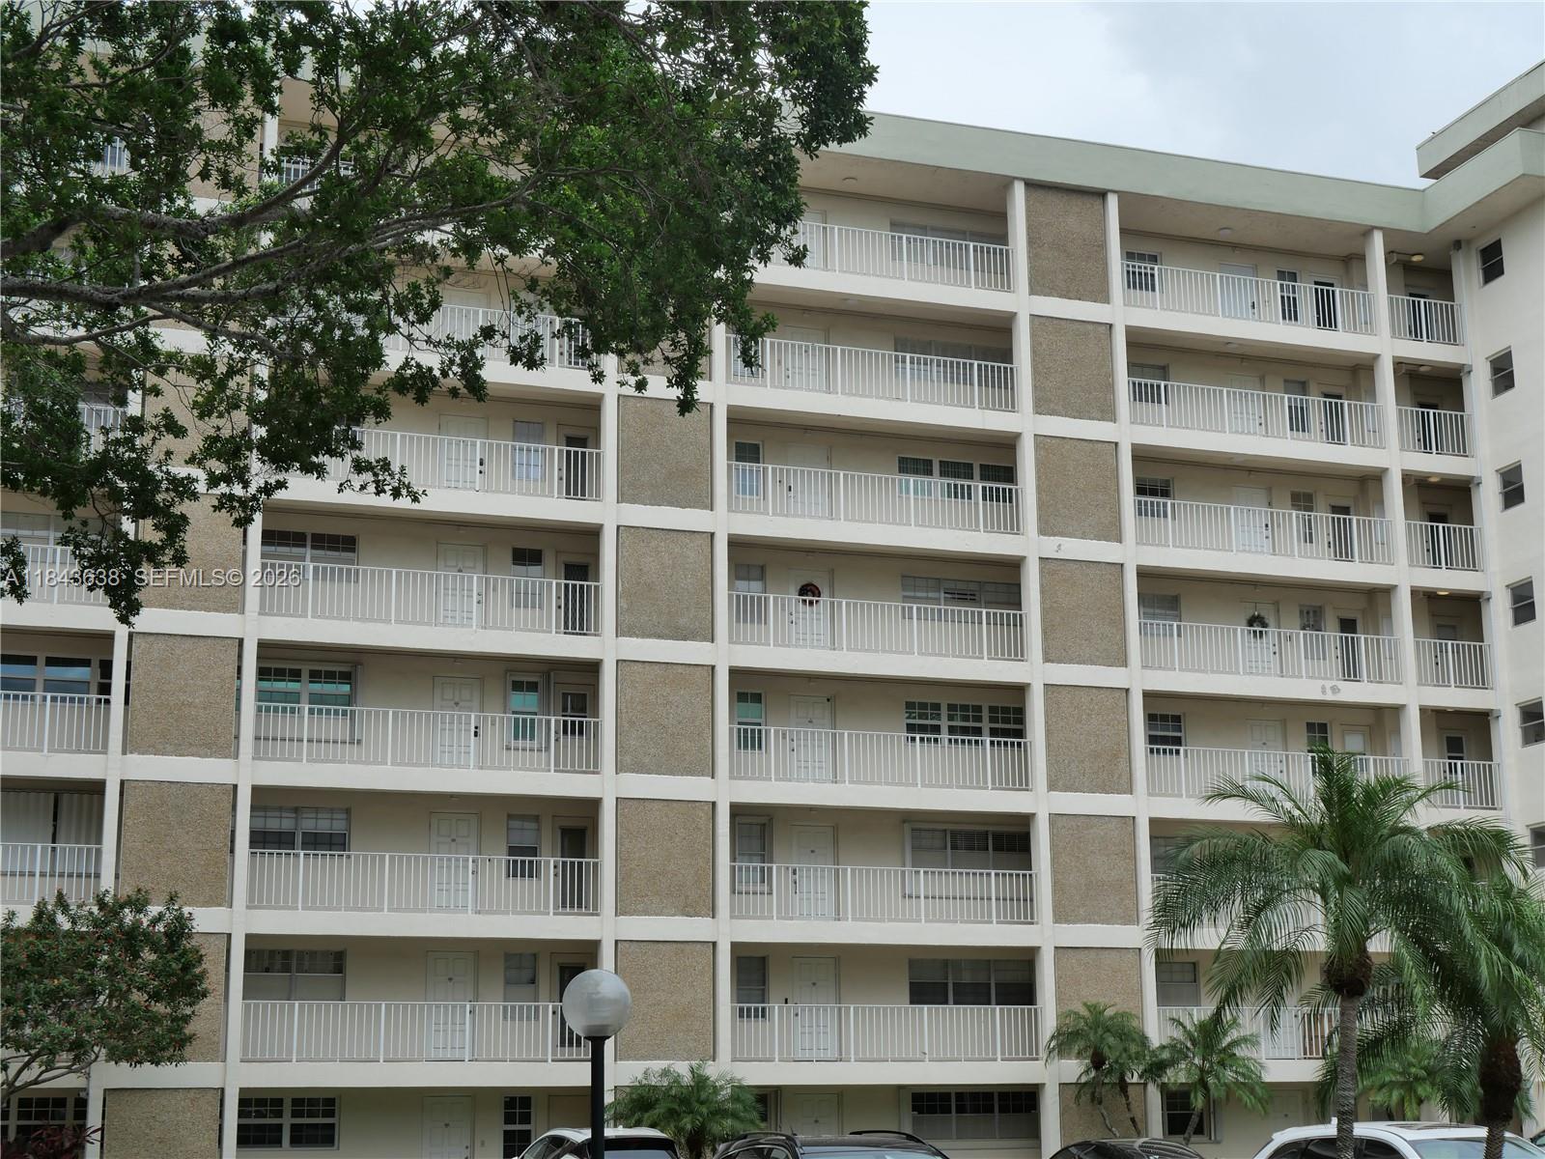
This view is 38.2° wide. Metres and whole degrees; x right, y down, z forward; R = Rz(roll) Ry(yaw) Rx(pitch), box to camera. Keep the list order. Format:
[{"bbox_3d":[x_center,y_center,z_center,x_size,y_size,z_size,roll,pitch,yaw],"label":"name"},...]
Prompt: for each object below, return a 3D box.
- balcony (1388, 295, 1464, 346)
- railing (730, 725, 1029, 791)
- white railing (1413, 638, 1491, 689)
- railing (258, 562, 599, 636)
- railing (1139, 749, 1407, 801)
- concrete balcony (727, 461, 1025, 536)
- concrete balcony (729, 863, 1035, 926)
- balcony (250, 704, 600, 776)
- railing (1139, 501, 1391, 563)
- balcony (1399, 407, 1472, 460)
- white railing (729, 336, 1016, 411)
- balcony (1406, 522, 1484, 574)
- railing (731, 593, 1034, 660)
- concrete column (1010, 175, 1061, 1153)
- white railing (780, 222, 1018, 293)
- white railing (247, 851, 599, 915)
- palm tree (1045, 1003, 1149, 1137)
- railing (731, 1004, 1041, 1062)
[{"bbox_3d":[14.907,-5.872,50.865,1.977,1.054,0.080,4,-14,-19],"label":"balcony"},{"bbox_3d":[2.219,3.558,44.008,6.424,1.054,0.080,4,-14,-19],"label":"railing"},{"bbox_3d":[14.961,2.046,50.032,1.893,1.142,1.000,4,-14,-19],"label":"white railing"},{"bbox_3d":[-6.523,0.526,42.561,6.492,1.121,1.250,4,-14,-19],"label":"railing"},{"bbox_3d":[10.716,4.154,46.942,6.434,1.054,0.080,4,-14,-19],"label":"railing"},{"bbox_3d":[2.161,-1.605,45.225,6.424,1.054,0.080,4,-14,-19],"label":"concrete balcony"},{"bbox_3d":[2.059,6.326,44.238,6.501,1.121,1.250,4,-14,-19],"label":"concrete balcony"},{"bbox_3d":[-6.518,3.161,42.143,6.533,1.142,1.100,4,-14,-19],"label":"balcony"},{"bbox_3d":[10.802,-1.011,48.798,6.486,1.047,0.120,4,-14,-19],"label":"railing"},{"bbox_3d":[14.826,-3.162,51.056,2.039,1.121,1.250,4,-14,-19],"label":"balcony"},{"bbox_3d":[2.136,-4.213,46.198,6.501,1.068,0.120,4,-14,-19],"label":"white railing"},{"bbox_3d":[14.850,-0.564,50.445,2.039,1.121,1.250,4,-14,-19],"label":"balcony"},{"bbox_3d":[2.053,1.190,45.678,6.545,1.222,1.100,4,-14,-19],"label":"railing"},{"bbox_3d":[5.337,1.698,45.621,0.241,21.029,0.331,4,-14,-19],"label":"concrete column"},{"bbox_3d":[2.108,-6.770,46.445,6.434,1.054,0.080,4,-14,-19],"label":"white railing"},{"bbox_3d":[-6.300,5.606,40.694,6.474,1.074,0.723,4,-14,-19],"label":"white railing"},{"bbox_3d":[6.190,9.724,42.106,1.857,3.472,1.857,-1,-13,0],"label":"palm tree"},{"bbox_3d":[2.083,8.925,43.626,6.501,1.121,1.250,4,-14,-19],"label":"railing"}]

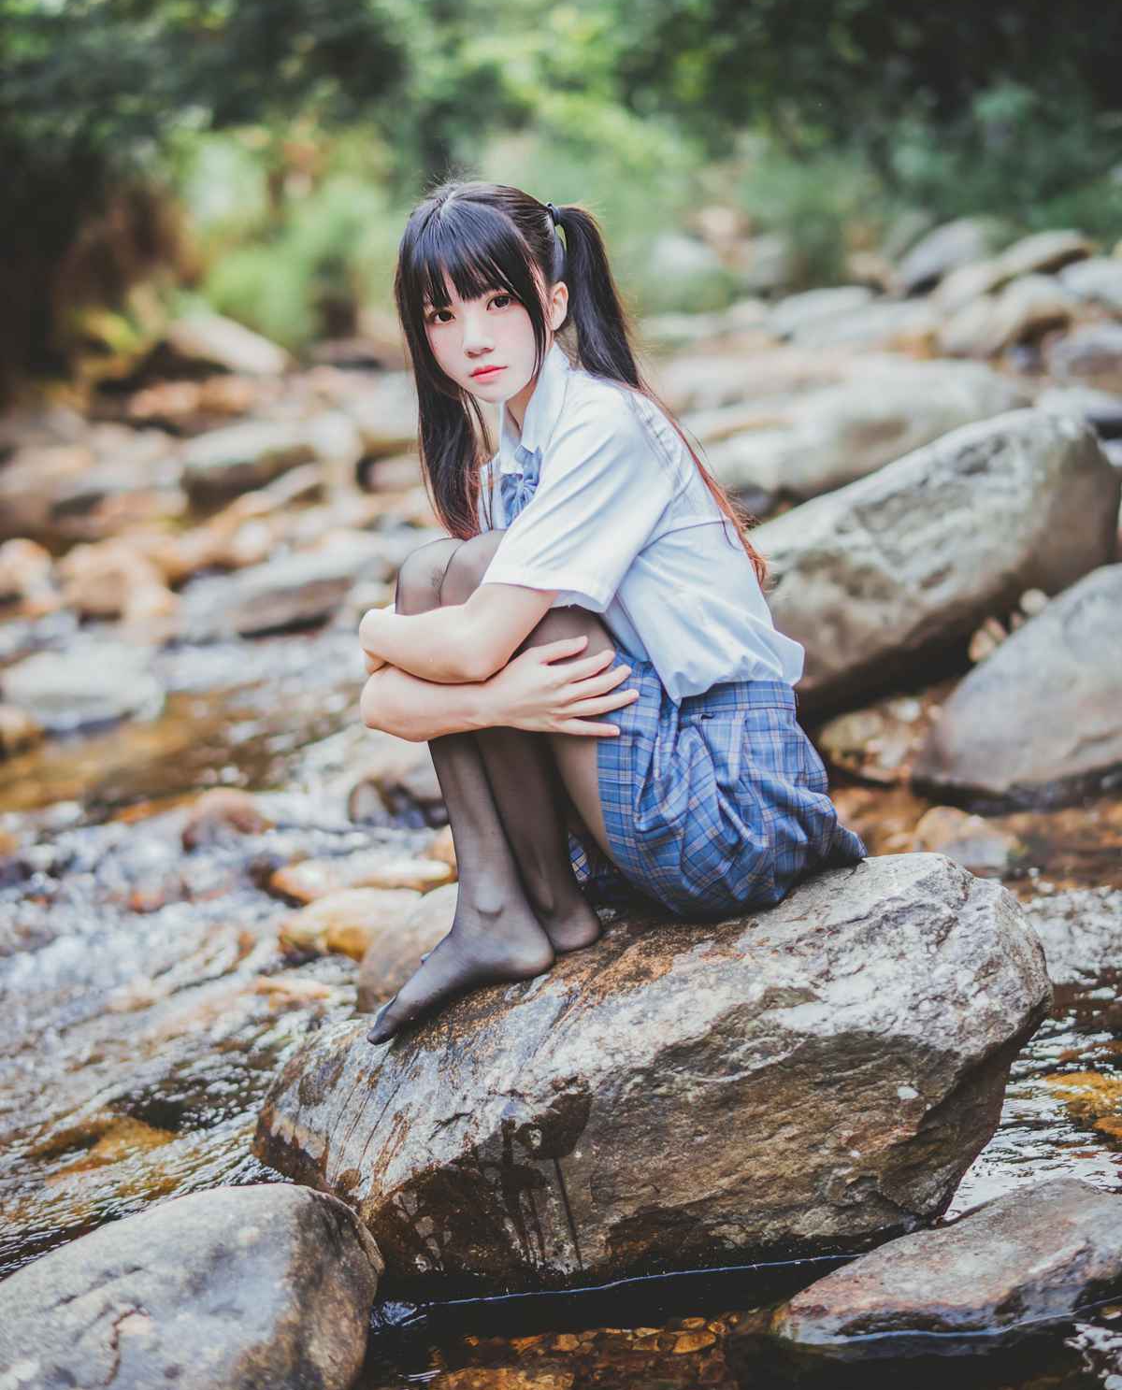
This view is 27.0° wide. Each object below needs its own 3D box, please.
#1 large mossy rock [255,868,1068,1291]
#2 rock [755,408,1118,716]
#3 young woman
[{"bbox_3d":[0.100,0.397,2.524,0.780,0.390,0.520,-3,13,-13],"label":"large mossy rock"},{"bbox_3d":[0.610,-0.231,3.867,0.680,0.450,0.500,-4,14,-18],"label":"rock"},{"bbox_3d":[0.040,-0.114,2.406,0.520,0.830,0.420,-6,14,-24],"label":"young woman"}]

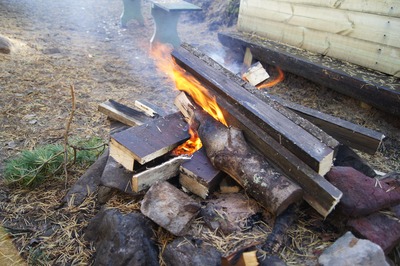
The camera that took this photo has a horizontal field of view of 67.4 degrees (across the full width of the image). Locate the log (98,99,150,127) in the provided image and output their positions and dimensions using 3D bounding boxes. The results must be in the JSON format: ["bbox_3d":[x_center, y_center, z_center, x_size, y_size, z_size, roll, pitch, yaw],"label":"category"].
[{"bbox_3d":[-0.391,-0.099,1.561,0.320,0.034,0.084,22,40,29],"label":"log"}]

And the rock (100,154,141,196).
[{"bbox_3d":[-0.308,0.164,1.170,0.140,0.105,0.120,10,32,16],"label":"rock"}]

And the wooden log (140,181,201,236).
[{"bbox_3d":[-0.096,0.252,1.040,0.168,0.092,0.145,20,36,30],"label":"wooden log"}]

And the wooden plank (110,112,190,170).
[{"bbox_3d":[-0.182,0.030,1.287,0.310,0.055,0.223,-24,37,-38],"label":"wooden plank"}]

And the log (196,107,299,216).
[{"bbox_3d":[0.164,0.099,1.182,0.140,0.135,0.494,-18,42,-28],"label":"log"}]

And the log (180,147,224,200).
[{"bbox_3d":[0.021,0.152,1.212,0.133,0.103,0.154,30,50,24],"label":"log"}]

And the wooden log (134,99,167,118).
[{"bbox_3d":[-0.282,-0.137,1.636,0.169,0.026,0.041,30,43,31],"label":"wooden log"}]

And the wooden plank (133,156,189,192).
[{"bbox_3d":[-0.137,0.157,1.164,0.260,0.062,0.026,-17,31,-39],"label":"wooden plank"}]

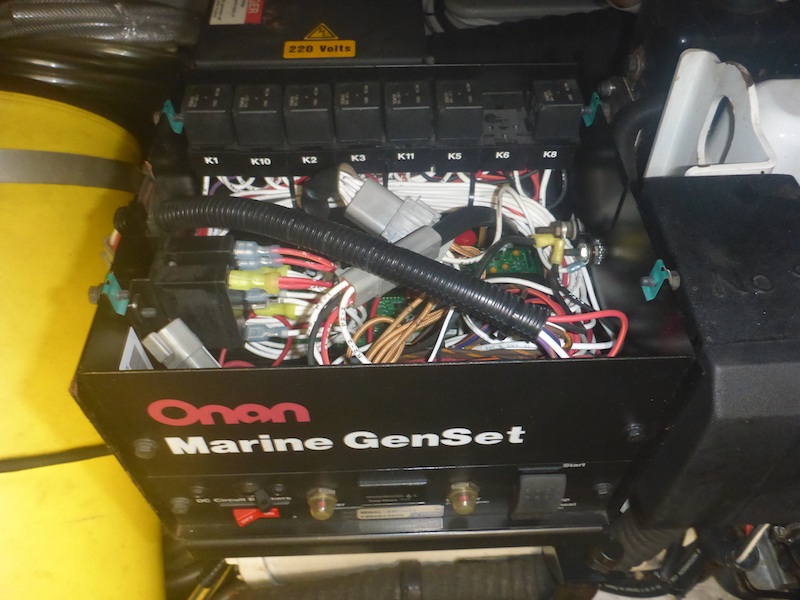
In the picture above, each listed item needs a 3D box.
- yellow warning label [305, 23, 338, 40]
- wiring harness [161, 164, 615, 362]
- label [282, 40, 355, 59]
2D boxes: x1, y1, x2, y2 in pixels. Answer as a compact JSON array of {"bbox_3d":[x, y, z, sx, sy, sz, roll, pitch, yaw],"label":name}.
[{"bbox_3d":[-0.057,-0.196,0.474,0.025,0.001,0.021,-1,54,-1],"label":"yellow warning label"},{"bbox_3d":[-0.011,-0.023,0.391,0.250,0.090,0.185,-1,49,-1],"label":"wiring harness"},{"bbox_3d":[-0.057,-0.178,0.460,0.051,0.001,0.021,-1,54,-1],"label":"label"}]

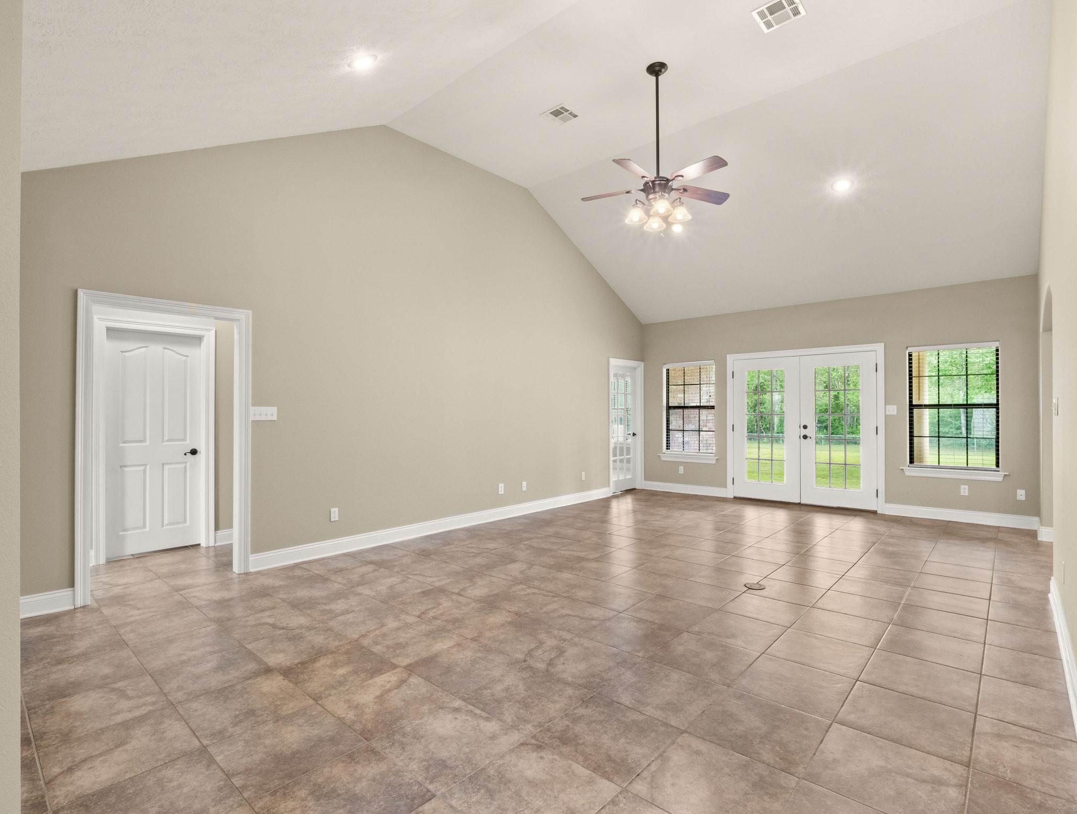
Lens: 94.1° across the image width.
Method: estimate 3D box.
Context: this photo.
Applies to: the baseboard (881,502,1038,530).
[{"bbox_3d":[4.988,1.295,6.000,1.406,0.138,0.020,-1,-1,40],"label":"baseboard"}]

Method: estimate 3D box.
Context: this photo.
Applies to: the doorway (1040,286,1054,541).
[{"bbox_3d":[4.445,0.161,4.297,0.160,2.382,2.137,-1,-1,44],"label":"doorway"}]

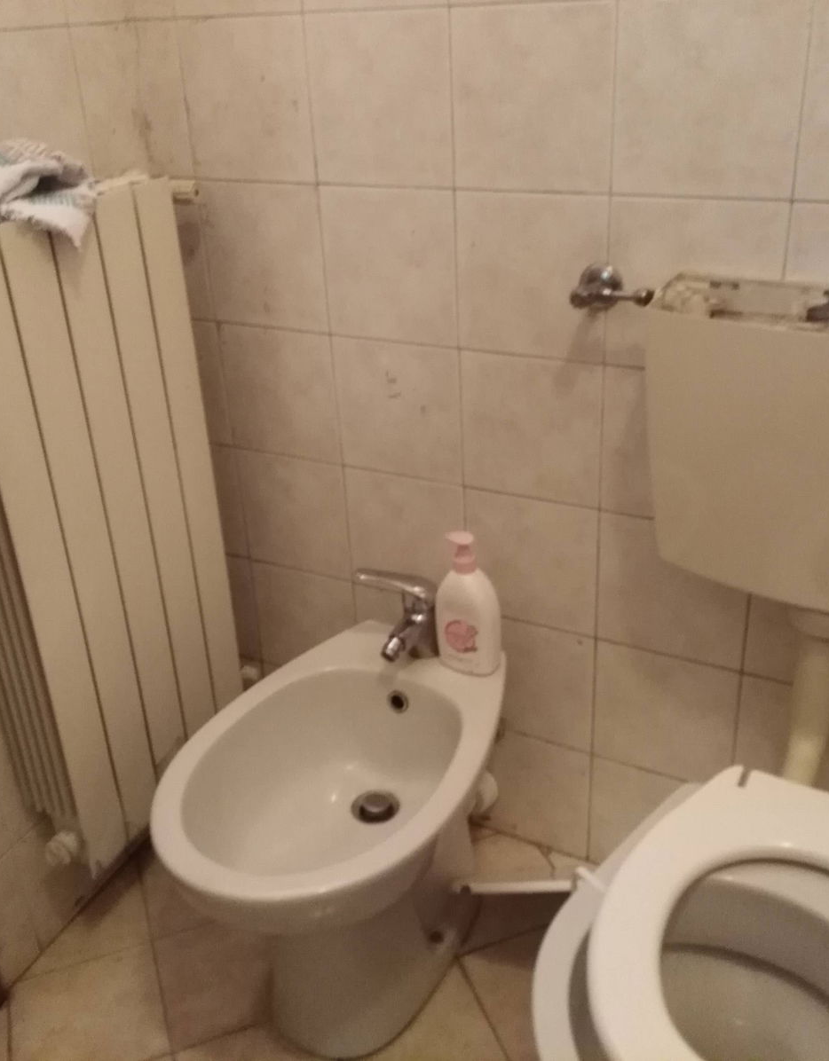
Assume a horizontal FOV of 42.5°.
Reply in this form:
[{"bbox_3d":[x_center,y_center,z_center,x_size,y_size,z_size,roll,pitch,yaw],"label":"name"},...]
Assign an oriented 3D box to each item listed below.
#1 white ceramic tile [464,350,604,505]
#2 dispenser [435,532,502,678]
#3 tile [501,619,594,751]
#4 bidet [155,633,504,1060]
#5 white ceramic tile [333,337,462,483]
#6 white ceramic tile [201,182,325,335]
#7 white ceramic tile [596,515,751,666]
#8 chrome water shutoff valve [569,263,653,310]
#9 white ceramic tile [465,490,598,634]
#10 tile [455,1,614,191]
[{"bbox_3d":[0.155,-0.135,1.401,0.199,0.199,0.012,11,30,27],"label":"white ceramic tile"},{"bbox_3d":[0.071,0.095,1.414,0.078,0.190,0.050,15,32,32],"label":"dispenser"},{"bbox_3d":[0.175,0.223,1.581,0.199,0.199,0.012,11,30,27],"label":"tile"},{"bbox_3d":[-0.079,0.444,1.407,0.369,0.401,0.539,11,30,27],"label":"bidet"},{"bbox_3d":[-0.021,-0.171,1.493,0.200,0.200,0.010,11,30,27],"label":"white ceramic tile"},{"bbox_3d":[-0.208,-0.387,1.505,0.200,0.200,0.010,11,30,27],"label":"white ceramic tile"},{"bbox_3d":[0.341,0.079,1.401,0.199,0.199,0.012,11,30,27],"label":"white ceramic tile"},{"bbox_3d":[0.228,-0.278,1.239,0.105,0.053,0.075,11,30,27],"label":"chrome water shutoff valve"},{"bbox_3d":[0.165,0.044,1.493,0.200,0.200,0.010,11,30,27],"label":"white ceramic tile"},{"bbox_3d":[0.136,-0.498,1.234,0.200,0.200,0.010,11,30,27],"label":"tile"}]

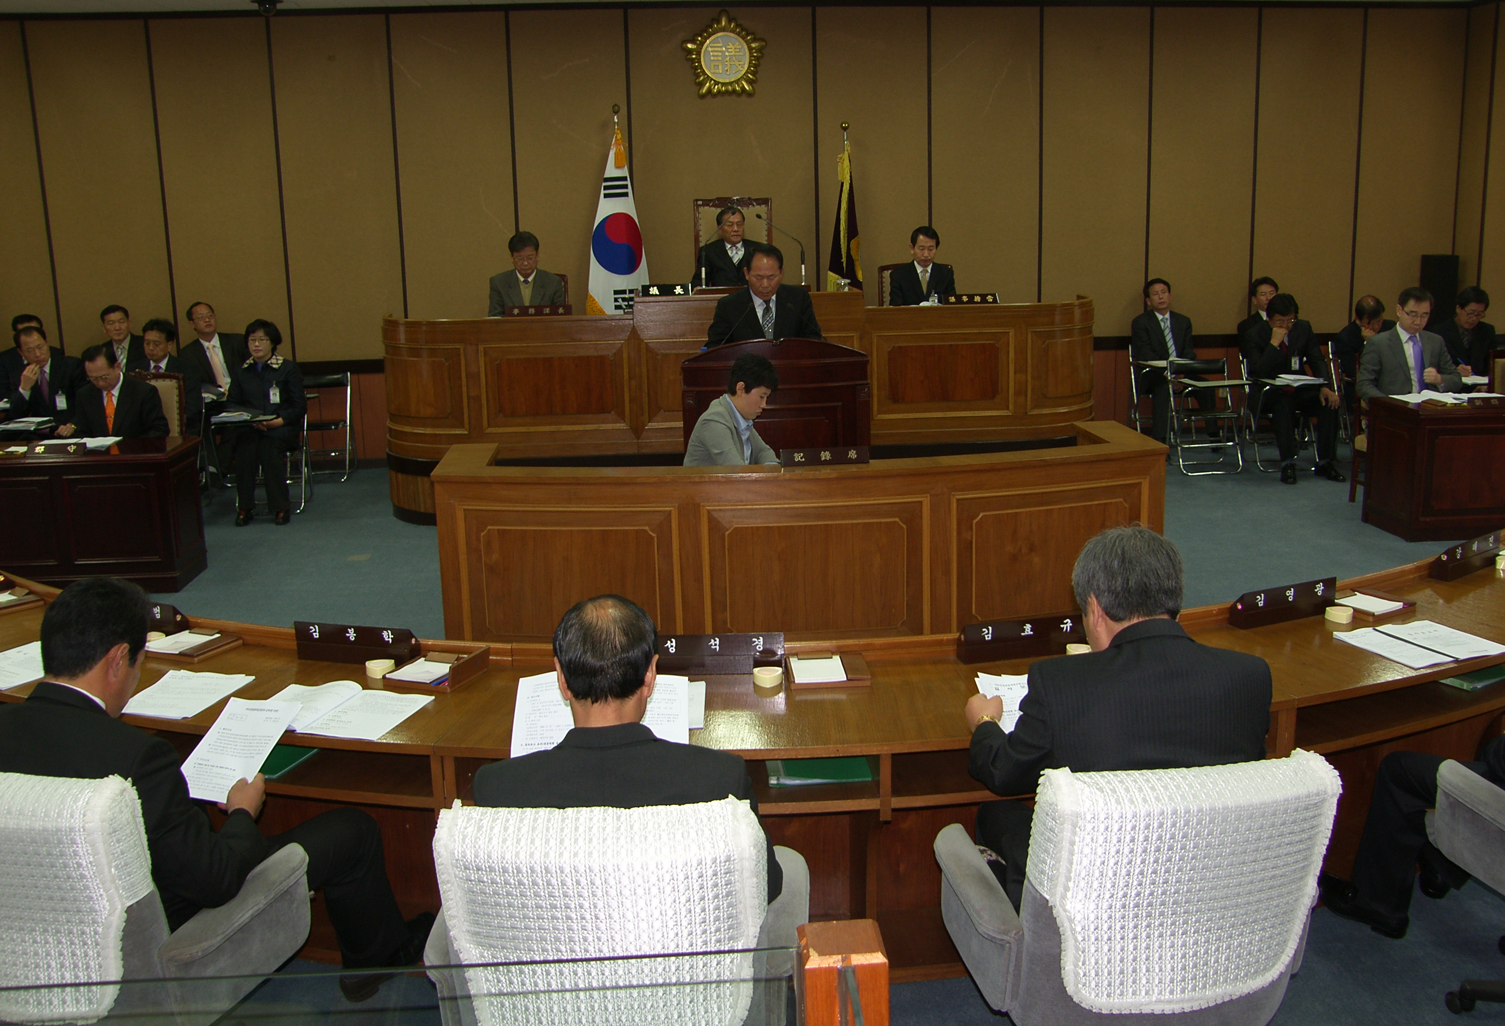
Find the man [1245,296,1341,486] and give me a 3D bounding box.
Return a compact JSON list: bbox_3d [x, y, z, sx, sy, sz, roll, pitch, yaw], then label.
[{"bbox_3d":[3.641,-0.891,8.418,0.600,1.250,0.800,-1,13,3],"label":"man"}]

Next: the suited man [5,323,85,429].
[{"bbox_3d":[-4.442,-0.526,7.736,0.560,1.270,0.800,-6,14,-17],"label":"suited man"}]

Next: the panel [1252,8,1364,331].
[{"bbox_3d":[4.584,-2.793,10.043,0.861,2.593,0.050,-2,10,-4],"label":"panel"}]

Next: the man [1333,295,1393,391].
[{"bbox_3d":[4.543,-1.001,8.974,0.540,1.230,0.820,-1,12,1],"label":"man"}]

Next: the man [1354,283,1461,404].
[{"bbox_3d":[4.053,-0.695,7.393,0.620,1.330,0.800,-2,12,-1],"label":"man"}]

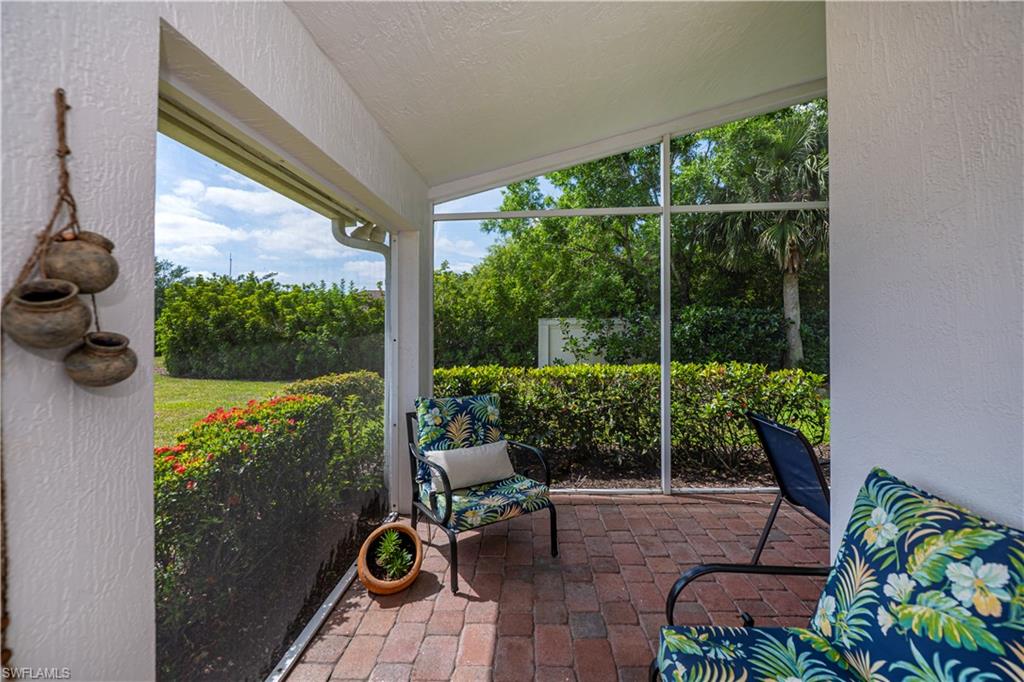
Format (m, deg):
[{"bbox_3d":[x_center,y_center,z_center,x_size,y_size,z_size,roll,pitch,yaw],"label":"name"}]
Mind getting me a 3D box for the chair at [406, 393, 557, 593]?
[{"bbox_3d":[-0.205,0.877,2.473,0.655,0.785,0.735,-2,3,-33],"label":"chair"}]

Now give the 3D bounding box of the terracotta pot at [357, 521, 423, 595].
[{"bbox_3d":[-0.635,1.174,2.110,0.320,0.215,0.320,9,37,-7],"label":"terracotta pot"}]

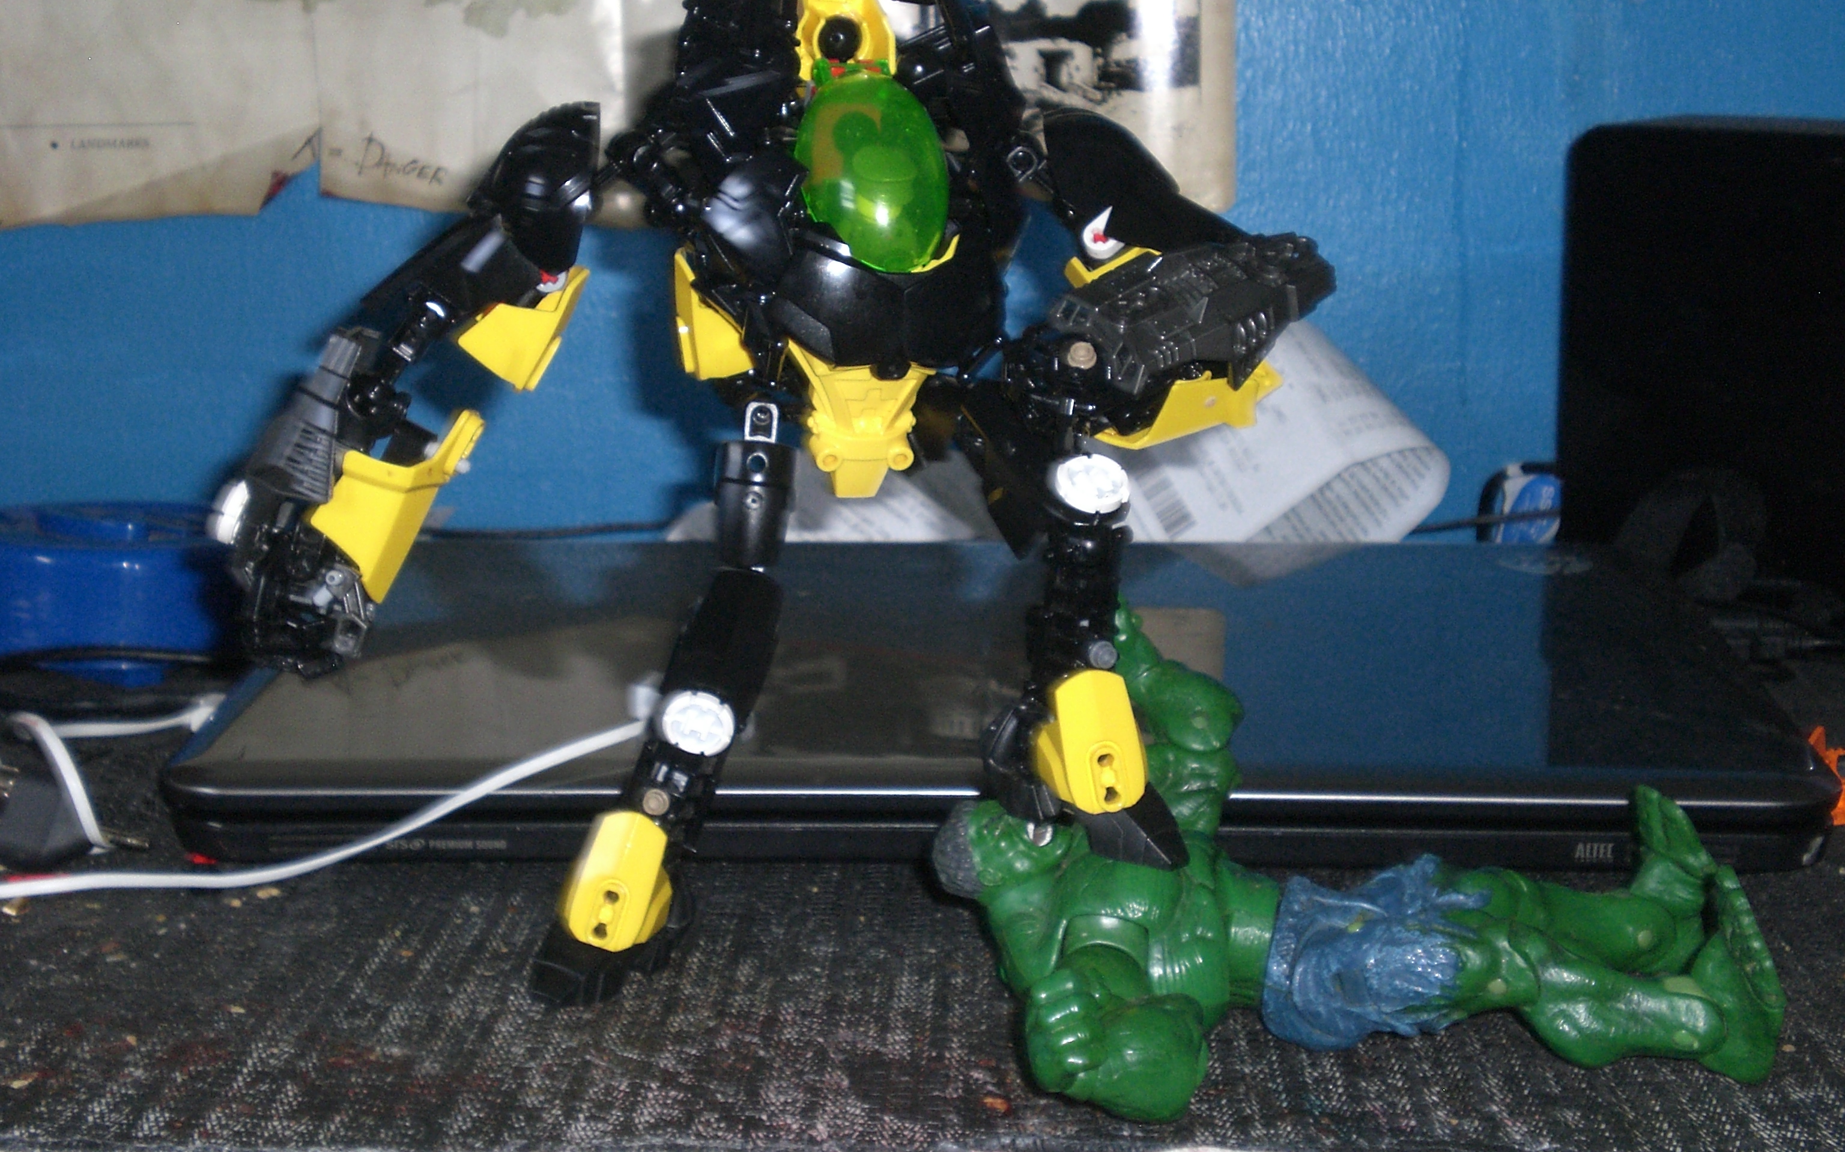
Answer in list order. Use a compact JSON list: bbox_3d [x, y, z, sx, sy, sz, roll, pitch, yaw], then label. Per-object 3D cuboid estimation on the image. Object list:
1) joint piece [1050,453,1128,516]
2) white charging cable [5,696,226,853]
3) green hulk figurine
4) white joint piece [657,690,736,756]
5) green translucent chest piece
[{"bbox_3d":[0.036,-0.018,0.714,0.016,0.006,0.016,-2,50,-8],"label":"joint piece"},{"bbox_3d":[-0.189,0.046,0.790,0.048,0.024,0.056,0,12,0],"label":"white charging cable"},{"bbox_3d":[0.083,0.051,0.655,0.158,0.067,0.118,0,22,0],"label":"green hulk figurine"},{"bbox_3d":[-0.048,0.030,0.718,0.016,0.016,0.006,1,28,6],"label":"white joint piece"},{"bbox_3d":[-0.011,-0.088,0.727,0.031,0.046,0.022,-13,-1,-8],"label":"green translucent chest piece"}]

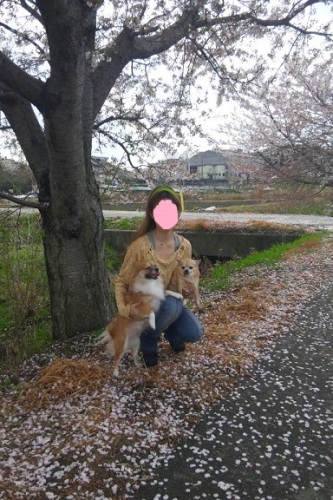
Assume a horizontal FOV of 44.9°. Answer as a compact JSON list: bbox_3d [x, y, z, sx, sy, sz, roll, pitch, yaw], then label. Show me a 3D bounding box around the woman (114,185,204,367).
[{"bbox_3d":[-0.040,0.132,2.499,0.530,1.040,0.650,-4,10,-21],"label":"woman"}]

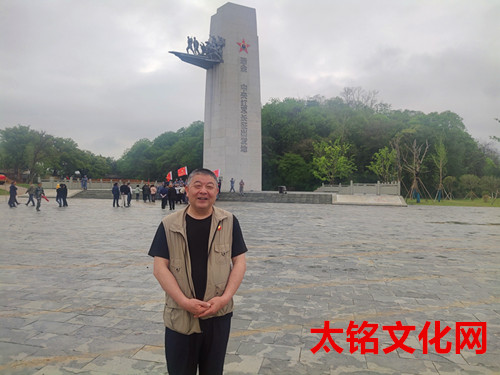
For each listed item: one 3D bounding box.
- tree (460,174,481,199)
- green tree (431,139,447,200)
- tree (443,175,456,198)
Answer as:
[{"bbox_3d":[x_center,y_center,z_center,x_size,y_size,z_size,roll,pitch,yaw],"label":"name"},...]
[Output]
[{"bbox_3d":[28.089,0.000,46.000,2.480,3.310,2.400,1,0,0],"label":"tree"},{"bbox_3d":[22.566,-2.084,43.000,1.860,7.500,1.900,1,0,0],"label":"green tree"},{"bbox_3d":[25.414,0.000,46.000,1.750,3.310,1.800,1,0,0],"label":"tree"}]

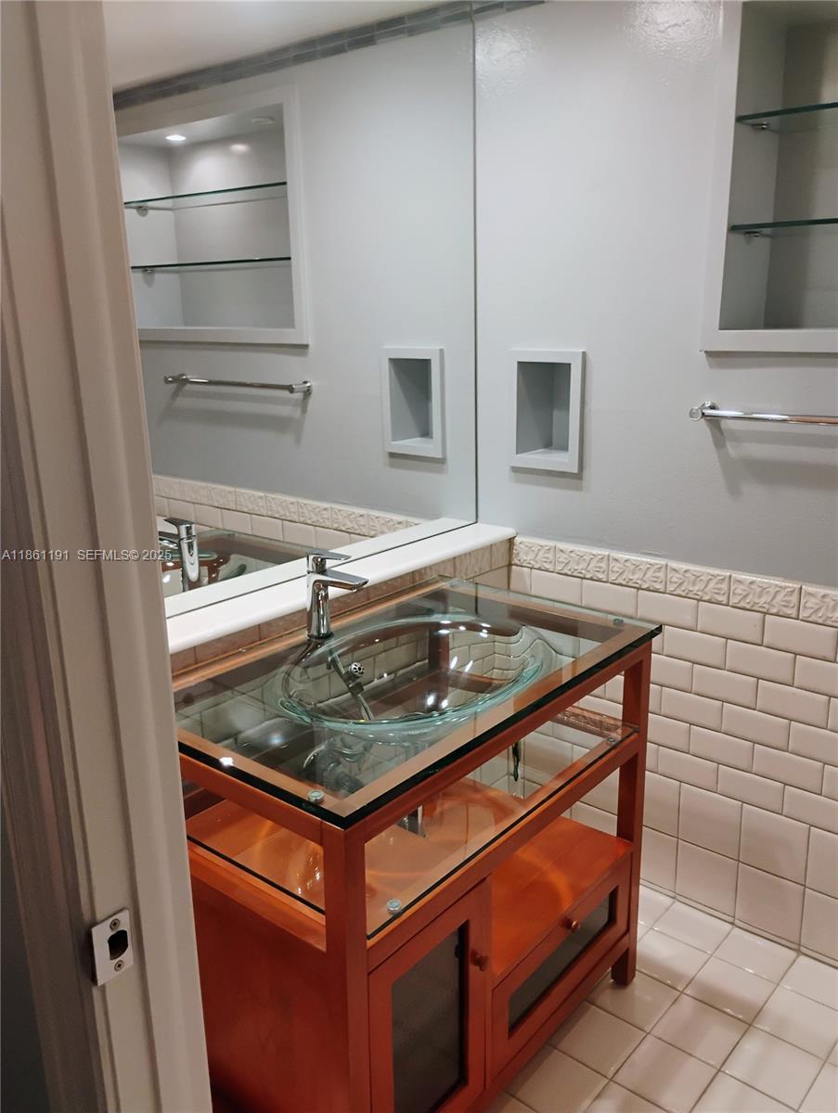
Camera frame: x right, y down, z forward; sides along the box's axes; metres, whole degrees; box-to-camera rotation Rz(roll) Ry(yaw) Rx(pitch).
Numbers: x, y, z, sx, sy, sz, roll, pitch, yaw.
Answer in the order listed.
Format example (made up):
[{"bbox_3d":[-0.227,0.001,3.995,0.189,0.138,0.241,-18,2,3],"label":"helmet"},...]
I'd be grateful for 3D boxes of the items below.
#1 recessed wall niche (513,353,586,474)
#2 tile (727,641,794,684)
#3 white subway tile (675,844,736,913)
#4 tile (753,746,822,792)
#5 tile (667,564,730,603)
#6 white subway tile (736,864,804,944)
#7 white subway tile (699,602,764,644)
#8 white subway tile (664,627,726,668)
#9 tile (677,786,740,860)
[{"bbox_3d":[0.363,-0.376,2.288,0.204,0.290,0.158,11,20,40],"label":"recessed wall niche"},{"bbox_3d":[0.763,0.236,2.013,0.152,0.075,0.009,11,20,40],"label":"tile"},{"bbox_3d":[0.711,0.789,2.223,0.152,0.152,0.010,11,19,40],"label":"white subway tile"},{"bbox_3d":[0.828,0.474,2.022,0.152,0.077,0.009,11,20,40],"label":"tile"},{"bbox_3d":[0.643,0.062,2.074,0.152,0.076,0.011,11,20,40],"label":"tile"},{"bbox_3d":[0.826,0.812,2.123,0.152,0.152,0.010,11,19,40],"label":"white subway tile"},{"bbox_3d":[0.707,0.149,2.043,0.152,0.076,0.010,11,19,40],"label":"white subway tile"},{"bbox_3d":[0.648,0.213,2.116,0.152,0.076,0.010,11,19,40],"label":"white subway tile"},{"bbox_3d":[0.707,0.639,2.183,0.152,0.152,0.010,11,19,40],"label":"tile"}]

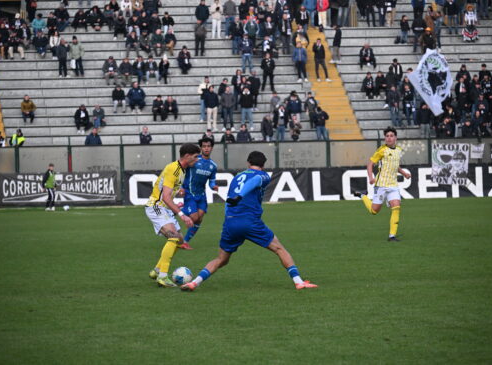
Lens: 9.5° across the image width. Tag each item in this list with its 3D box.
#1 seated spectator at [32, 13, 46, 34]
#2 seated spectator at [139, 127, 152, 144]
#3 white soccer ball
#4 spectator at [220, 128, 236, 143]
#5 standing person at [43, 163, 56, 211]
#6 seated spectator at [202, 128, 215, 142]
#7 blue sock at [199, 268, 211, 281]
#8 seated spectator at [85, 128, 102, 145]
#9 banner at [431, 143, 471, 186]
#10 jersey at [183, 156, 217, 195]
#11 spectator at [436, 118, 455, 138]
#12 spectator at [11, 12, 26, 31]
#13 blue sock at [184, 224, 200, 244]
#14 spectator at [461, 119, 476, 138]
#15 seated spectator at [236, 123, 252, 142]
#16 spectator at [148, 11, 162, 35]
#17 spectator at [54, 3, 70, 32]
[{"bbox_3d":[-8.616,-6.431,123.200,0.580,1.250,0.750,-1,0,-9],"label":"seated spectator"},{"bbox_3d":[-3.859,-1.587,114.000,0.500,1.120,0.720,-1,0,-6],"label":"seated spectator"},{"bbox_3d":[-0.696,1.037,32.500,0.220,0.220,0.220,-1,0,0],"label":"white soccer ball"},{"bbox_3d":[-0.723,-1.524,115.600,0.580,1.170,0.720,-1,0,-8],"label":"spectator"},{"bbox_3d":[-6.971,0.172,105.000,0.520,1.670,0.360,-1,0,-30],"label":"standing person"},{"bbox_3d":[-1.438,-1.500,114.400,0.500,1.120,0.720,-1,0,-6],"label":"seated spectator"},{"bbox_3d":[-0.448,1.004,32.350,0.125,0.090,0.095,-46,41,-18],"label":"blue sock"},{"bbox_3d":[-5.920,-1.523,114.900,0.600,1.170,0.720,-1,0,-8],"label":"seated spectator"},{"bbox_3d":[7.808,-0.706,113.000,1.420,1.570,0.030,-1,0,-7],"label":"banner"},{"bbox_3d":[-0.676,-0.086,43.800,0.520,0.620,0.320,6,12,-25],"label":"jersey"},{"bbox_3d":[7.906,-2.011,117.300,0.640,1.170,0.740,-1,0,-8],"label":"spectator"},{"bbox_3d":[-9.554,-6.559,124.300,0.580,1.160,0.740,-1,0,-8],"label":"spectator"},{"bbox_3d":[-0.798,0.755,43.800,0.120,0.125,0.380,1,-45,-40],"label":"blue sock"},{"bbox_3d":[8.818,-1.932,117.300,0.570,1.170,0.740,-1,0,-8],"label":"spectator"},{"bbox_3d":[-0.087,-1.689,117.600,0.580,1.250,0.720,-1,0,-9],"label":"seated spectator"},{"bbox_3d":[-3.870,-6.675,125.200,0.600,1.160,0.740,-1,0,-8],"label":"spectator"},{"bbox_3d":[-7.717,-6.902,123.800,0.600,1.250,0.750,-1,0,-9],"label":"spectator"}]

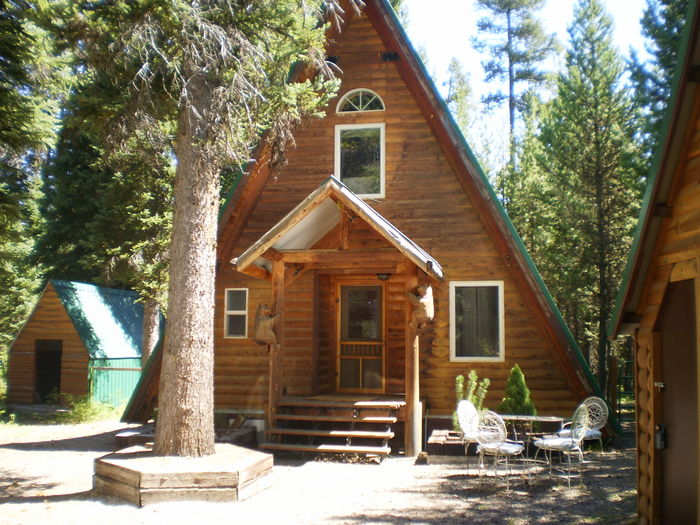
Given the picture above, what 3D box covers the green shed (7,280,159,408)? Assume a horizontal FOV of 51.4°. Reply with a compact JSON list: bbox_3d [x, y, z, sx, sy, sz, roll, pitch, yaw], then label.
[{"bbox_3d":[-7.861,2.420,21.817,2.500,3.438,3.400,-1,-6,14],"label":"green shed"}]

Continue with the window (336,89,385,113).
[{"bbox_3d":[0.193,-2.848,12.794,0.867,0.429,0.100,-1,-6,10],"label":"window"}]

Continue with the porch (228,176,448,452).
[{"bbox_3d":[-0.078,0.886,11.775,3.226,4.259,1.800,-1,-6,10],"label":"porch"}]

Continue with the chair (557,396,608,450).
[{"bbox_3d":[3.383,2.458,10.686,0.620,0.950,0.580,4,-7,-34],"label":"chair"}]

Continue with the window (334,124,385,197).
[{"bbox_3d":[0.173,-1.757,12.680,0.893,1.337,0.100,-1,-6,10],"label":"window"}]

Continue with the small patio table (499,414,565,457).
[{"bbox_3d":[2.441,2.464,9.764,0.920,0.730,0.920,-1,-6,10],"label":"small patio table"}]

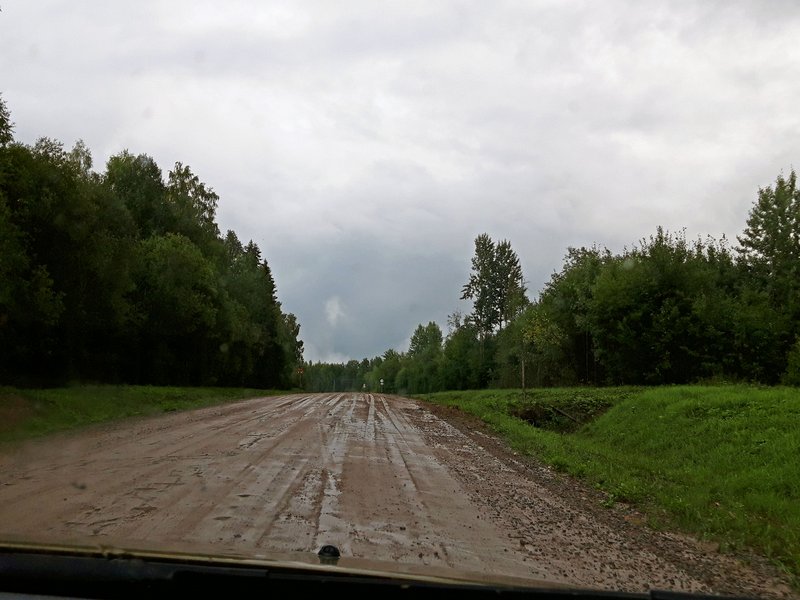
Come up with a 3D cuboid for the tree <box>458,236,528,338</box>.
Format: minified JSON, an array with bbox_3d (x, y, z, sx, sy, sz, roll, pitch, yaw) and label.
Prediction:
[{"bbox_3d":[11.500,1.400,73.500,7.500,19.000,7.000,0,-8,0],"label":"tree"}]

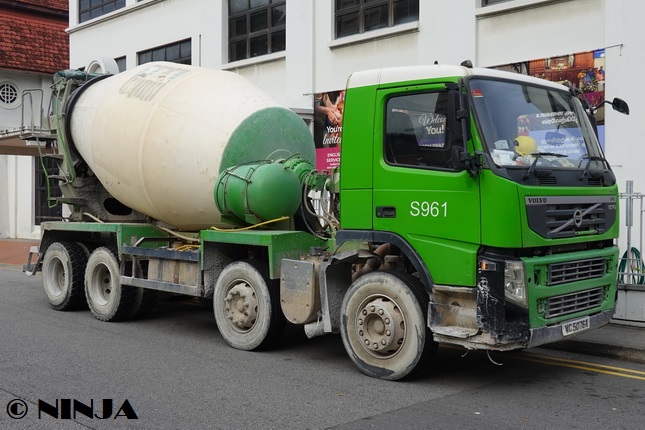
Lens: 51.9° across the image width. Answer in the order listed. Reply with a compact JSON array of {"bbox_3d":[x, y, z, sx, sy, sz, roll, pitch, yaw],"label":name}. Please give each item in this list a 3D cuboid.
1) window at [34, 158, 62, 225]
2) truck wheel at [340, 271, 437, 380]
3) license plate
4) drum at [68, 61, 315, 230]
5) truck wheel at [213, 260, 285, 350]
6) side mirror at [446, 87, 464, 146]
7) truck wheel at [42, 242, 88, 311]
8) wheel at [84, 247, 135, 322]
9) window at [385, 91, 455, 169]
[{"bbox_3d":[-10.322,-0.886,25.000,1.100,2.500,0.150,-1,1,-44],"label":"window"},{"bbox_3d":[0.641,1.053,6.347,1.030,1.030,0.290,1,1,42],"label":"truck wheel"},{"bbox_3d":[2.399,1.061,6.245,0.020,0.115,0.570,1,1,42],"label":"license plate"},{"bbox_3d":[-2.156,-1.086,10.258,4.500,2.420,2.420,19,13,40],"label":"drum"},{"bbox_3d":[-0.831,1.034,7.682,1.030,1.030,0.290,1,1,42],"label":"truck wheel"},{"bbox_3d":[1.107,-0.825,5.493,0.120,0.460,0.210,1,1,42],"label":"side mirror"},{"bbox_3d":[-4.132,0.992,10.647,1.040,1.040,0.280,1,1,42],"label":"truck wheel"},{"bbox_3d":[-3.111,1.005,9.721,1.040,1.040,0.280,1,1,42],"label":"wheel"},{"bbox_3d":[0.876,-0.762,6.007,0.780,0.720,0.060,1,-3,42],"label":"window"}]

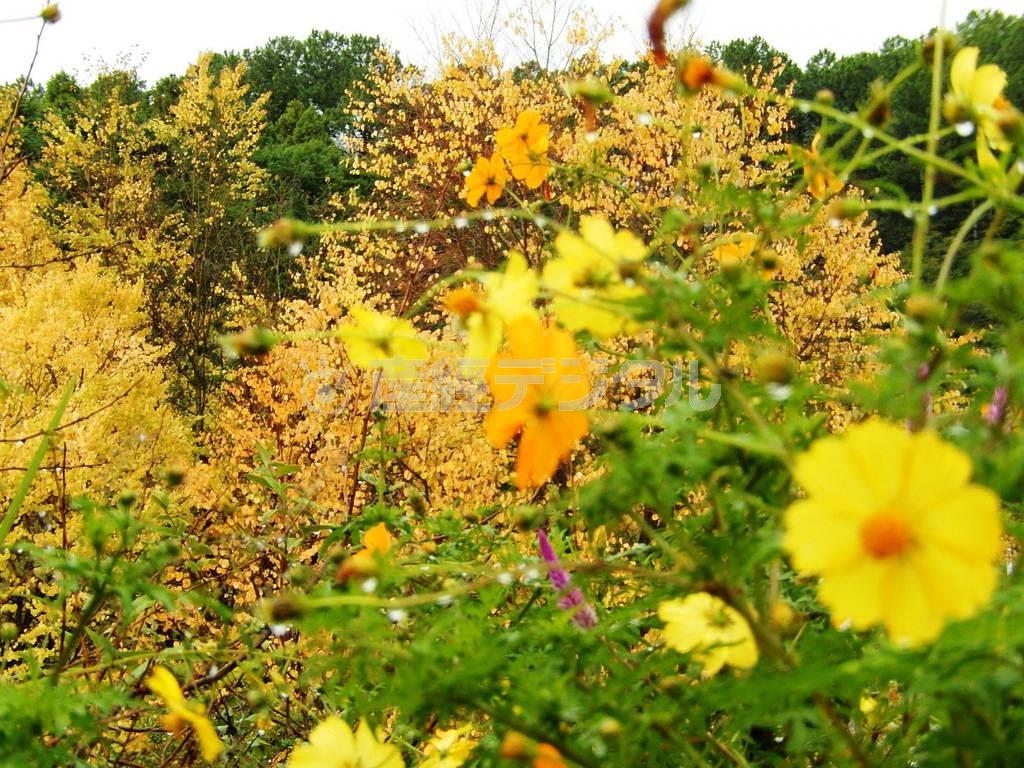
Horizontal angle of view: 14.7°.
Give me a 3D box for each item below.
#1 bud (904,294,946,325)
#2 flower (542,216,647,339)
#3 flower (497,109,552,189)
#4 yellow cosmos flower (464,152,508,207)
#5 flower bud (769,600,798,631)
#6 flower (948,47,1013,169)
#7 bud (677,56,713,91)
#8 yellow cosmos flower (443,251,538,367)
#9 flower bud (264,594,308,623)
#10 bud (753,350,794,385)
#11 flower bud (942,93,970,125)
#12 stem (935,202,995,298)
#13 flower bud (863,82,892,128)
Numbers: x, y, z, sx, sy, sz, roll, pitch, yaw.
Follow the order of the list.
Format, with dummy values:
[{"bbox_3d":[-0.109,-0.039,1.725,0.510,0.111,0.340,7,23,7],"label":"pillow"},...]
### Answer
[{"bbox_3d":[0.125,-0.023,1.200,0.012,0.009,0.012,0,-3,0],"label":"bud"},{"bbox_3d":[0.034,-0.044,1.650,0.044,0.052,0.020,0,-17,6],"label":"flower"},{"bbox_3d":[0.009,-0.166,2.800,0.040,0.056,0.022,0,-2,6],"label":"flower"},{"bbox_3d":[-0.020,-0.160,3.100,0.036,0.042,0.015,-1,-12,18],"label":"yellow cosmos flower"},{"bbox_3d":[0.092,0.079,1.350,0.010,0.011,0.010,0,-3,0],"label":"flower bud"},{"bbox_3d":[0.192,-0.113,1.620,0.020,0.049,0.046,-1,-2,21],"label":"flower"},{"bbox_3d":[0.060,-0.102,1.300,0.013,0.012,0.012,15,0,-6],"label":"bud"},{"bbox_3d":[-0.009,-0.030,1.580,0.020,0.046,0.046,11,-9,-37],"label":"yellow cosmos flower"},{"bbox_3d":[-0.074,0.074,1.300,0.014,0.009,0.009,-3,0,-3],"label":"flower bud"},{"bbox_3d":[0.079,-0.005,1.200,0.012,0.011,0.012,0,-3,0],"label":"bud"},{"bbox_3d":[0.157,-0.097,1.400,0.010,0.011,0.010,0,-3,0],"label":"flower bud"},{"bbox_3d":[0.180,-0.054,1.580,0.024,0.038,0.010,0,-2,0],"label":"stem"},{"bbox_3d":[0.127,-0.097,1.380,0.011,0.015,0.011,0,-2,0],"label":"flower bud"}]

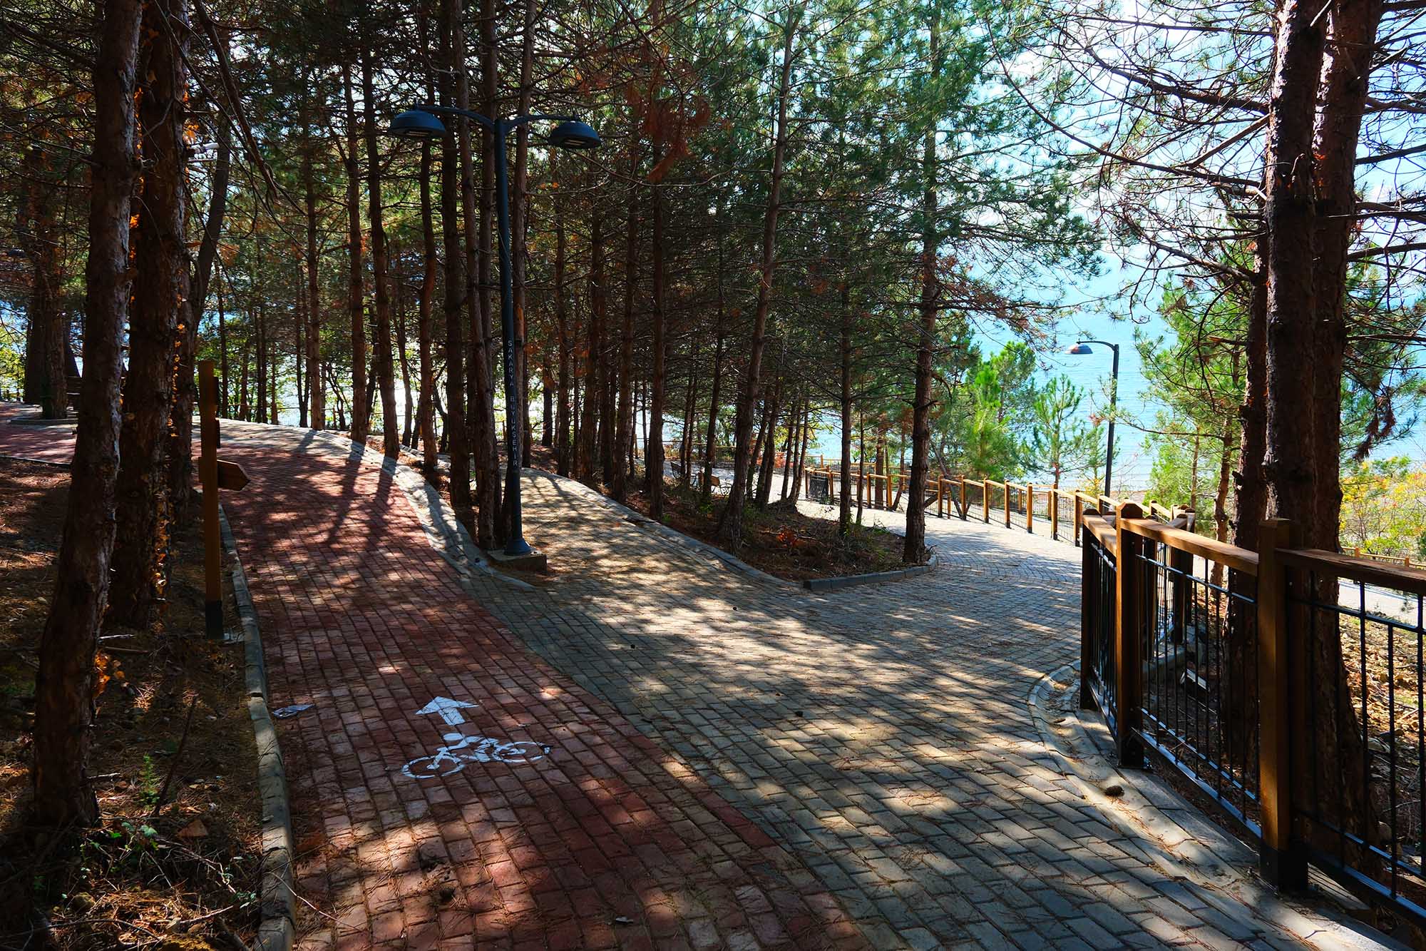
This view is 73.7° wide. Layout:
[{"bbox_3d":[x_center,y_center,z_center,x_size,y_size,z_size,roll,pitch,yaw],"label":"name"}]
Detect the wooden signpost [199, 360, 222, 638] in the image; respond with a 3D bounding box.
[{"bbox_3d":[-3.240,0.165,6.130,0.110,1.810,0.110,-2,8,-28],"label":"wooden signpost"}]

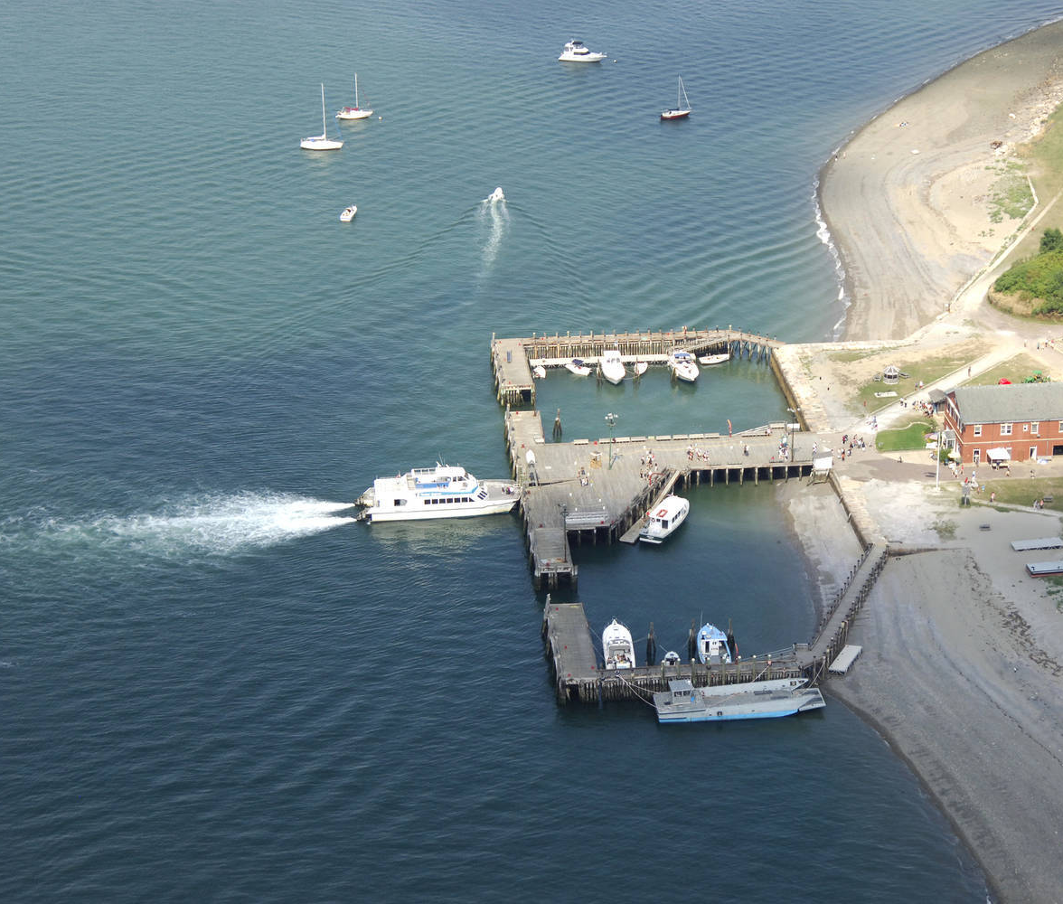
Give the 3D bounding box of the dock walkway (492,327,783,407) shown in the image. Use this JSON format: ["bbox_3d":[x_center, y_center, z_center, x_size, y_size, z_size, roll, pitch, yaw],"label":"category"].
[{"bbox_3d":[19.830,-15.680,505.500,52.390,4.800,26.150,-2,22,-4],"label":"dock walkway"}]

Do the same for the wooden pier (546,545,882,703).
[{"bbox_3d":[28.890,23.590,410.520,55.020,5.000,43.180,-2,22,-5],"label":"wooden pier"}]

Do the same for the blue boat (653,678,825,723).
[{"bbox_3d":[28.320,33.190,386.190,23.000,4.400,5.800,-3,22,-5],"label":"blue boat"}]

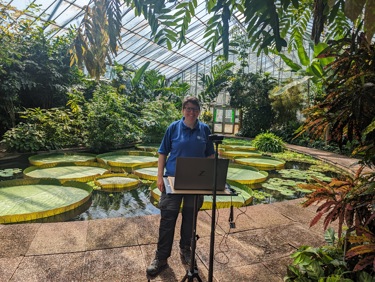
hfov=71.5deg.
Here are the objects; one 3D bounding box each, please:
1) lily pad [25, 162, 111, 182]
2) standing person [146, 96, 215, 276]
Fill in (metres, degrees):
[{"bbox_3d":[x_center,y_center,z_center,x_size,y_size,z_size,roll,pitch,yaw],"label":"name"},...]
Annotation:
[{"bbox_3d":[-2.957,0.789,6.563,2.020,0.140,2.020,2,5,0],"label":"lily pad"},{"bbox_3d":[-0.048,0.410,2.469,0.580,1.650,0.470,2,5,-8],"label":"standing person"}]

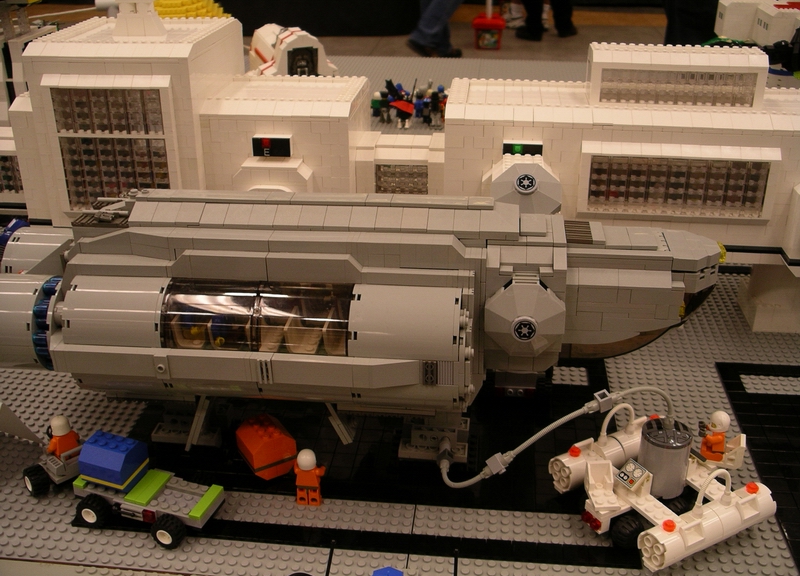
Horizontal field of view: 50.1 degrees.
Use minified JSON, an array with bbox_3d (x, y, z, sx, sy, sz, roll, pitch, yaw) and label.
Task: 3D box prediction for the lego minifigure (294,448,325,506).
[{"bbox_3d":[-0.061,0.126,0.572,0.024,0.043,0.015,2,25,6],"label":"lego minifigure"}]

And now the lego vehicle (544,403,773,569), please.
[{"bbox_3d":[0.174,0.117,0.564,0.135,0.058,0.113,-13,28,-26],"label":"lego vehicle"}]

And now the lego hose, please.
[{"bbox_3d":[0.102,0.101,0.570,0.152,0.070,0.045,5,26,11],"label":"lego hose"}]

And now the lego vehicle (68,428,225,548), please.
[{"bbox_3d":[-0.163,0.126,0.554,0.098,0.055,0.052,8,26,17],"label":"lego vehicle"}]

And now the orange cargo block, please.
[{"bbox_3d":[-0.095,0.112,0.606,0.032,0.034,0.032,-16,29,-30],"label":"orange cargo block"}]

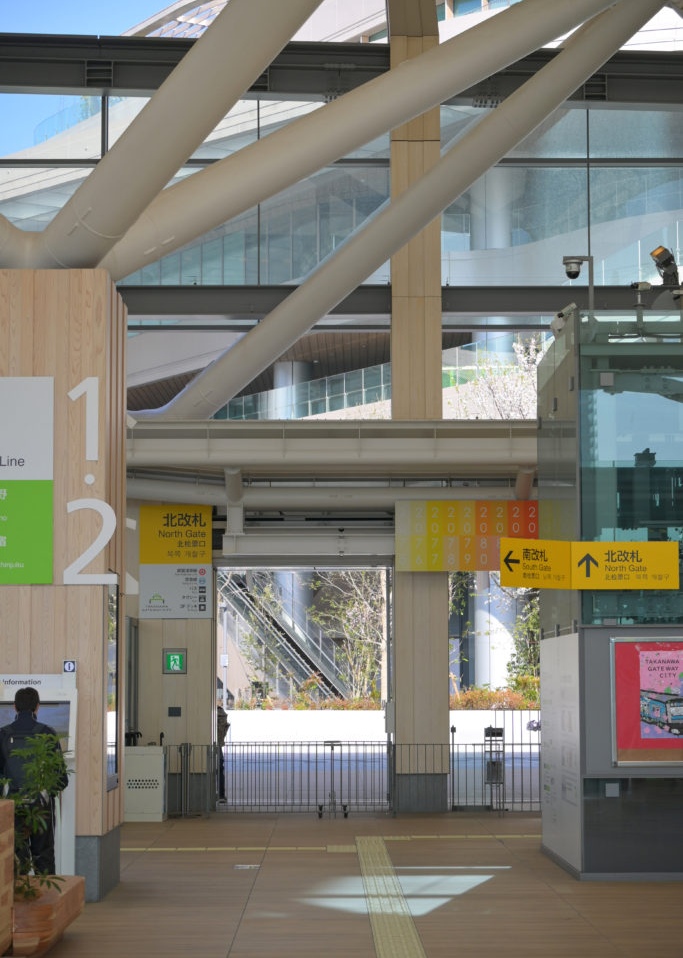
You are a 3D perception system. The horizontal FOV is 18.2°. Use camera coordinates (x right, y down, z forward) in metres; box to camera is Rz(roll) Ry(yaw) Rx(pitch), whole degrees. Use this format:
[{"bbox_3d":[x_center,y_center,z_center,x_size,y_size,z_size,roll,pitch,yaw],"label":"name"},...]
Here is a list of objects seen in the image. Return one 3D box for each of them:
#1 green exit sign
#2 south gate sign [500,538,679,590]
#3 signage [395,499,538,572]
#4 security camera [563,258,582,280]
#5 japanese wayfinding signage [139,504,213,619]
[{"bbox_3d":[-2.090,2.295,26.837,0.309,0.319,0.060,0,-5,0],"label":"green exit sign"},{"bbox_3d":[2.028,0.720,17.878,1.676,0.402,0.429,2,-6,-18],"label":"south gate sign"},{"bbox_3d":[1.589,0.713,27.051,1.819,0.919,0.080,0,-5,0],"label":"signage"},{"bbox_3d":[2.047,-1.862,18.865,0.172,0.199,0.172,0,-5,0],"label":"security camera"},{"bbox_3d":[-2.081,1.050,26.891,0.913,1.442,0.080,0,-5,0],"label":"japanese wayfinding signage"}]

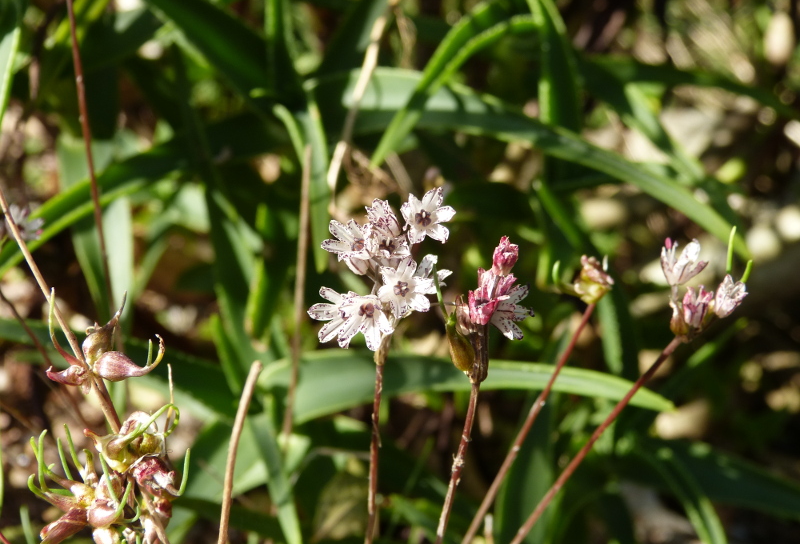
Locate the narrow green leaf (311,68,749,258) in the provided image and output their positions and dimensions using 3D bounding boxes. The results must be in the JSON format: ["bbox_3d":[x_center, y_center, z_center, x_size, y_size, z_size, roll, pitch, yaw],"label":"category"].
[{"bbox_3d":[0.052,-0.049,0.506,0.190,0.034,0.040,22,6,16],"label":"narrow green leaf"}]

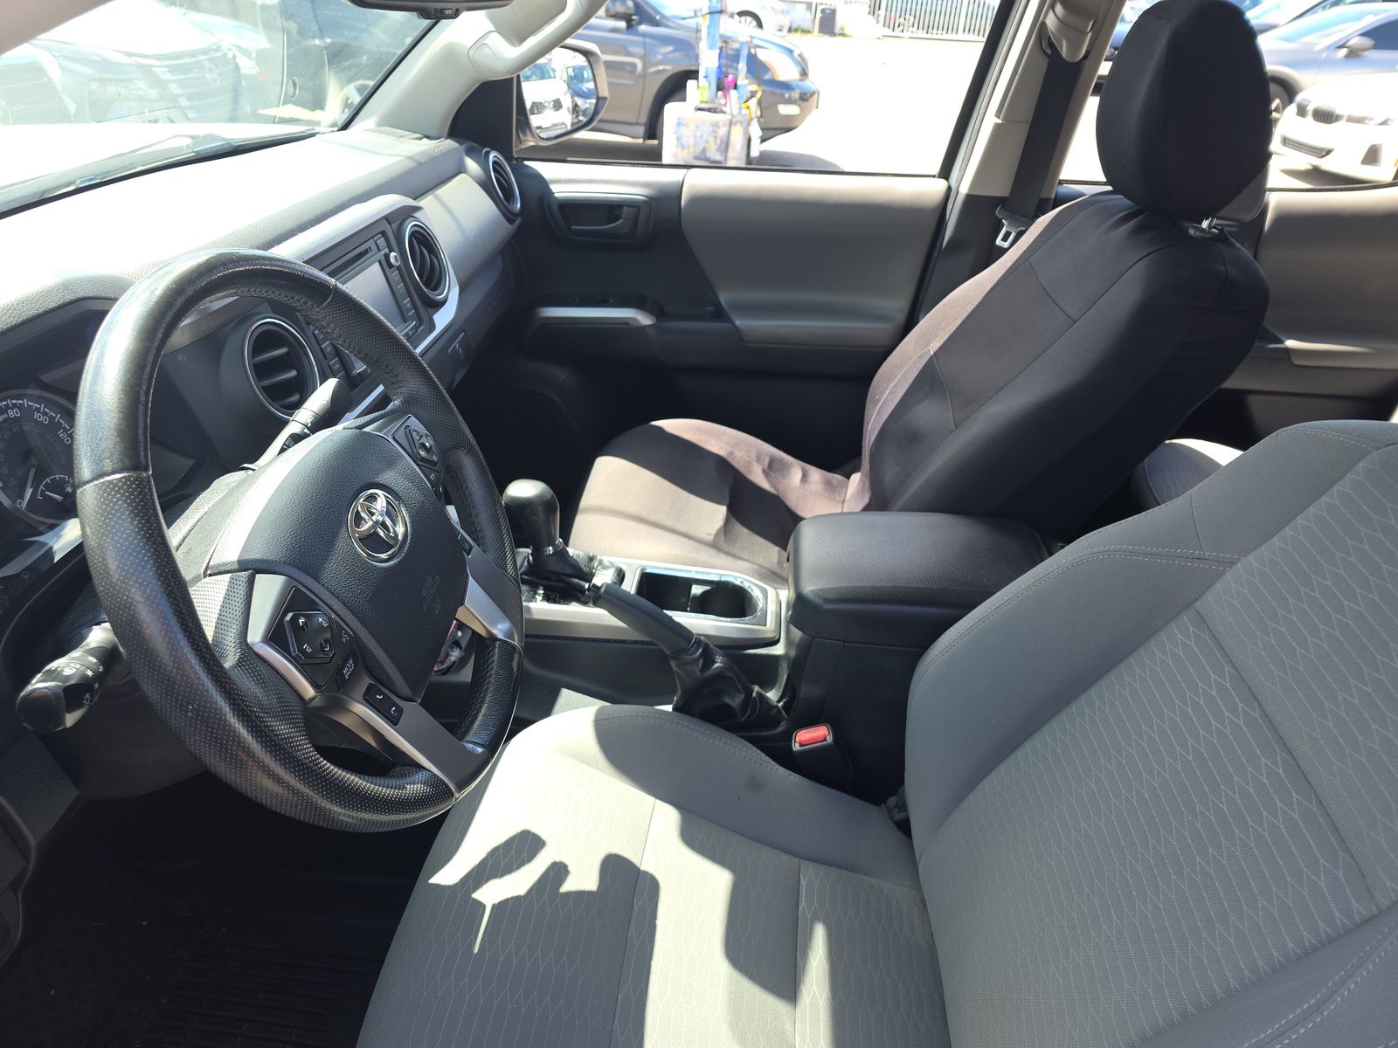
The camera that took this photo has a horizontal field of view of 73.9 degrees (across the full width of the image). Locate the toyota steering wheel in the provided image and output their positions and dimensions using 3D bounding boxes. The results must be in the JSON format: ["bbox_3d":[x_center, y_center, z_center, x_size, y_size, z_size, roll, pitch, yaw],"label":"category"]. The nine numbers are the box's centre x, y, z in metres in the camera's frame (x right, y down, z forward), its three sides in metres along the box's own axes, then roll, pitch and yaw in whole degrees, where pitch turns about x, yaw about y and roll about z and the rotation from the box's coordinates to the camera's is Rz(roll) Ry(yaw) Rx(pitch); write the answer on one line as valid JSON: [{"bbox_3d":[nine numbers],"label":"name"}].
[{"bbox_3d":[-0.249,0.014,0.618,0.100,0.382,0.382,-18,26,16],"label":"toyota steering wheel"}]

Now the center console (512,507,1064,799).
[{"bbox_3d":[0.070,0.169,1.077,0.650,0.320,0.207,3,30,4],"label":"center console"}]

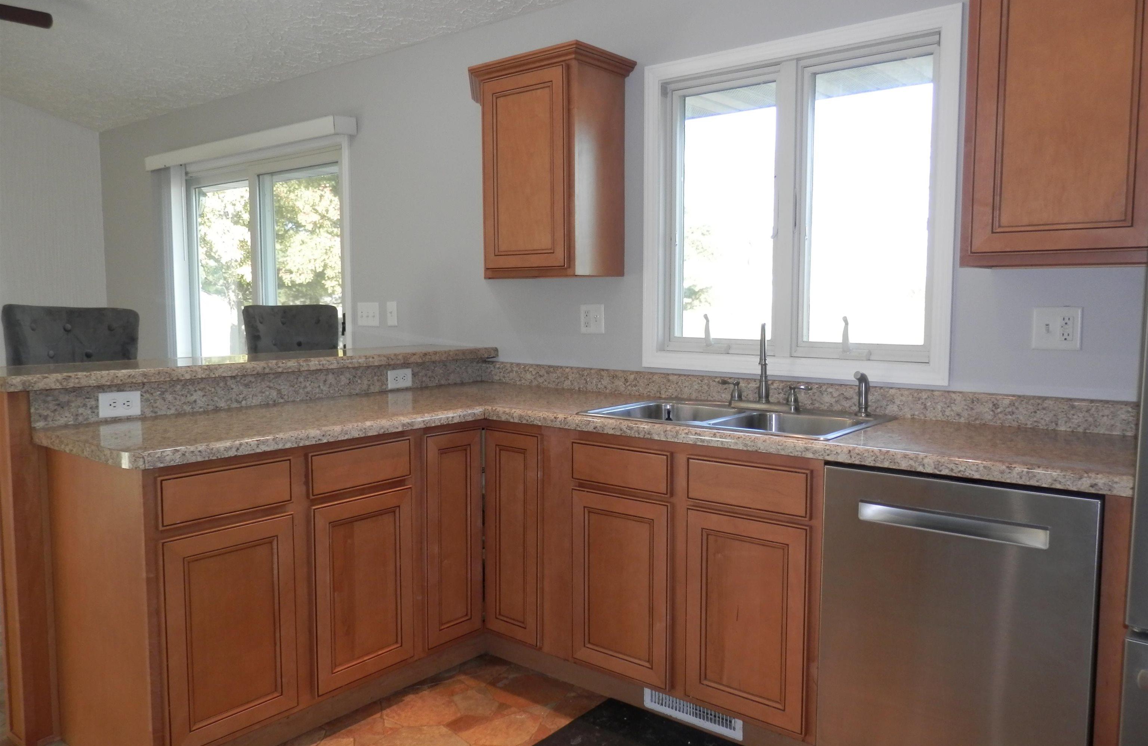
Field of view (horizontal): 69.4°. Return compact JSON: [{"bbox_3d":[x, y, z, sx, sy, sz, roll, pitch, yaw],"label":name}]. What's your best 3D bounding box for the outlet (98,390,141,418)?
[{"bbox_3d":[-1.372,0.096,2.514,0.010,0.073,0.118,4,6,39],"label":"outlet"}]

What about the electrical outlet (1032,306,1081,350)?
[{"bbox_3d":[1.335,-0.123,2.291,0.118,0.118,0.011,4,6,38],"label":"electrical outlet"}]

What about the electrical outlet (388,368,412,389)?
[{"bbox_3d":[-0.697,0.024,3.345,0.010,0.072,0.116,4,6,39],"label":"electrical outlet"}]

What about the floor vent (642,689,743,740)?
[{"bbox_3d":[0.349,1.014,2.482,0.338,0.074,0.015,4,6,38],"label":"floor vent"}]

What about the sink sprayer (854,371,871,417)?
[{"bbox_3d":[0.889,0.070,2.564,0.050,0.136,0.082,4,6,39],"label":"sink sprayer"}]

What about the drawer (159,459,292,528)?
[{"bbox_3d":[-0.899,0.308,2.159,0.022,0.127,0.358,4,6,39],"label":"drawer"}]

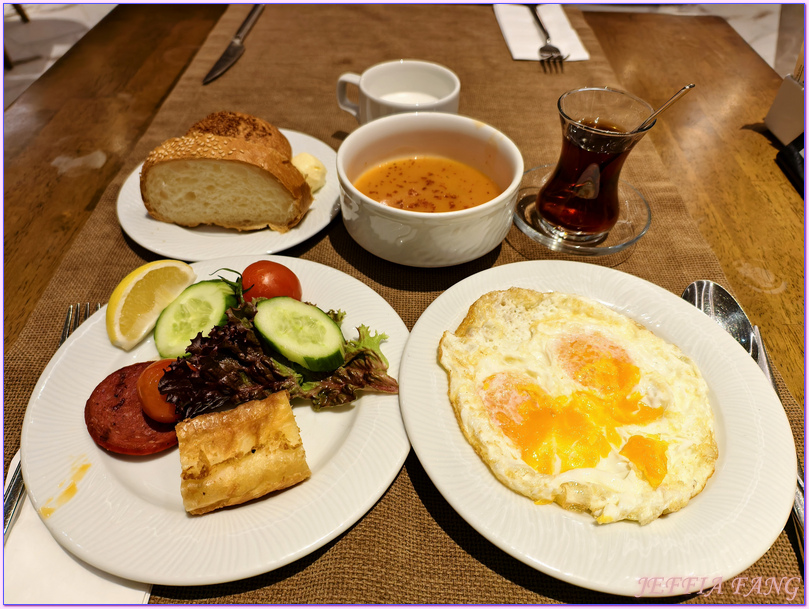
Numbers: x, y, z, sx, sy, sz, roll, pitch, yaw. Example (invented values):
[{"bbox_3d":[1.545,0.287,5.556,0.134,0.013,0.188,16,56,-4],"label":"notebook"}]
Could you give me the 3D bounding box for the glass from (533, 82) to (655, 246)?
[{"bbox_3d":[0.131,-0.095,0.386,0.062,0.094,0.062,3,47,0],"label":"glass"}]

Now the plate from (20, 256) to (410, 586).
[{"bbox_3d":[-0.094,0.049,0.303,0.206,0.021,0.206,1,47,-1],"label":"plate"}]

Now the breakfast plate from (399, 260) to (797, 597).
[{"bbox_3d":[0.102,0.053,0.303,0.206,0.022,0.206,1,47,-1],"label":"breakfast plate"}]

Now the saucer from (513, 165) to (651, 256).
[{"bbox_3d":[0.134,-0.071,0.423,0.110,0.017,0.110,1,47,-1],"label":"saucer"}]

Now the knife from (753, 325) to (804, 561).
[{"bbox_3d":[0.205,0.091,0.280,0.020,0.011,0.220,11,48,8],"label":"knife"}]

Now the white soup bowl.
[{"bbox_3d":[0.017,-0.082,0.400,0.130,0.060,0.130,1,47,-1],"label":"white soup bowl"}]

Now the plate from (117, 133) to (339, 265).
[{"bbox_3d":[-0.131,-0.087,0.426,0.174,0.019,0.174,1,47,-1],"label":"plate"}]

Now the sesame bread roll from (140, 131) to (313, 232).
[{"bbox_3d":[-0.129,-0.095,0.397,0.123,0.053,0.052,6,47,3],"label":"sesame bread roll"}]

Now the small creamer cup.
[{"bbox_3d":[-0.005,-0.172,0.484,0.107,0.057,0.086,10,48,7],"label":"small creamer cup"}]

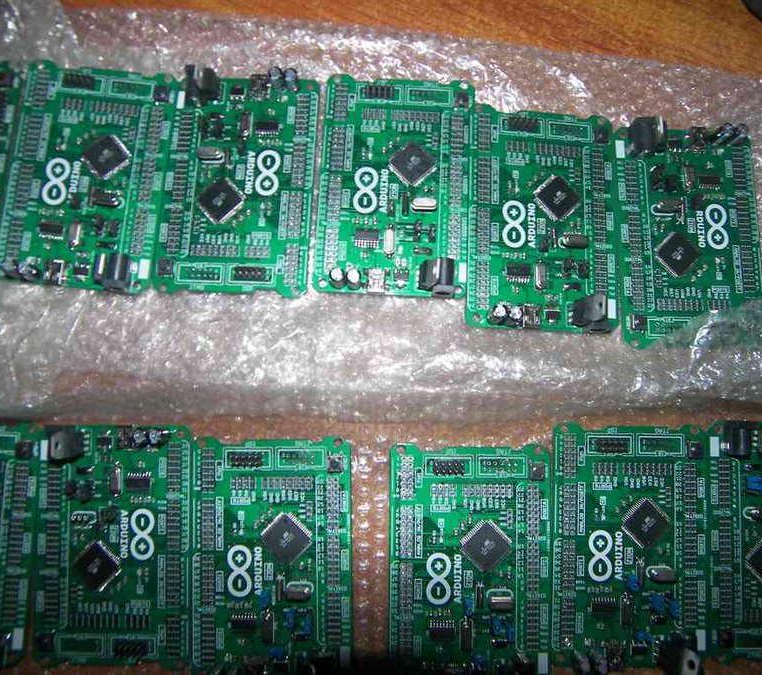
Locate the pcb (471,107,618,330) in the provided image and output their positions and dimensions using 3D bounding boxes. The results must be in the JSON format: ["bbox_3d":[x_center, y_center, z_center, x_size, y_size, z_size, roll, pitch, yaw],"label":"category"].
[{"bbox_3d":[0.069,-0.052,0.259,0.063,0.013,0.099,3,80,-5],"label":"pcb"}]

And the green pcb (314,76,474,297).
[{"bbox_3d":[0.007,-0.066,0.260,0.063,0.013,0.099,3,80,0],"label":"green pcb"}]

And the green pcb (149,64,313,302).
[{"bbox_3d":[-0.061,-0.066,0.260,0.063,0.013,0.099,2,79,3],"label":"green pcb"}]

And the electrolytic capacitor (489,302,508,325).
[{"bbox_3d":[0.046,-0.009,0.249,0.005,0.011,0.005,3,78,-4],"label":"electrolytic capacitor"}]

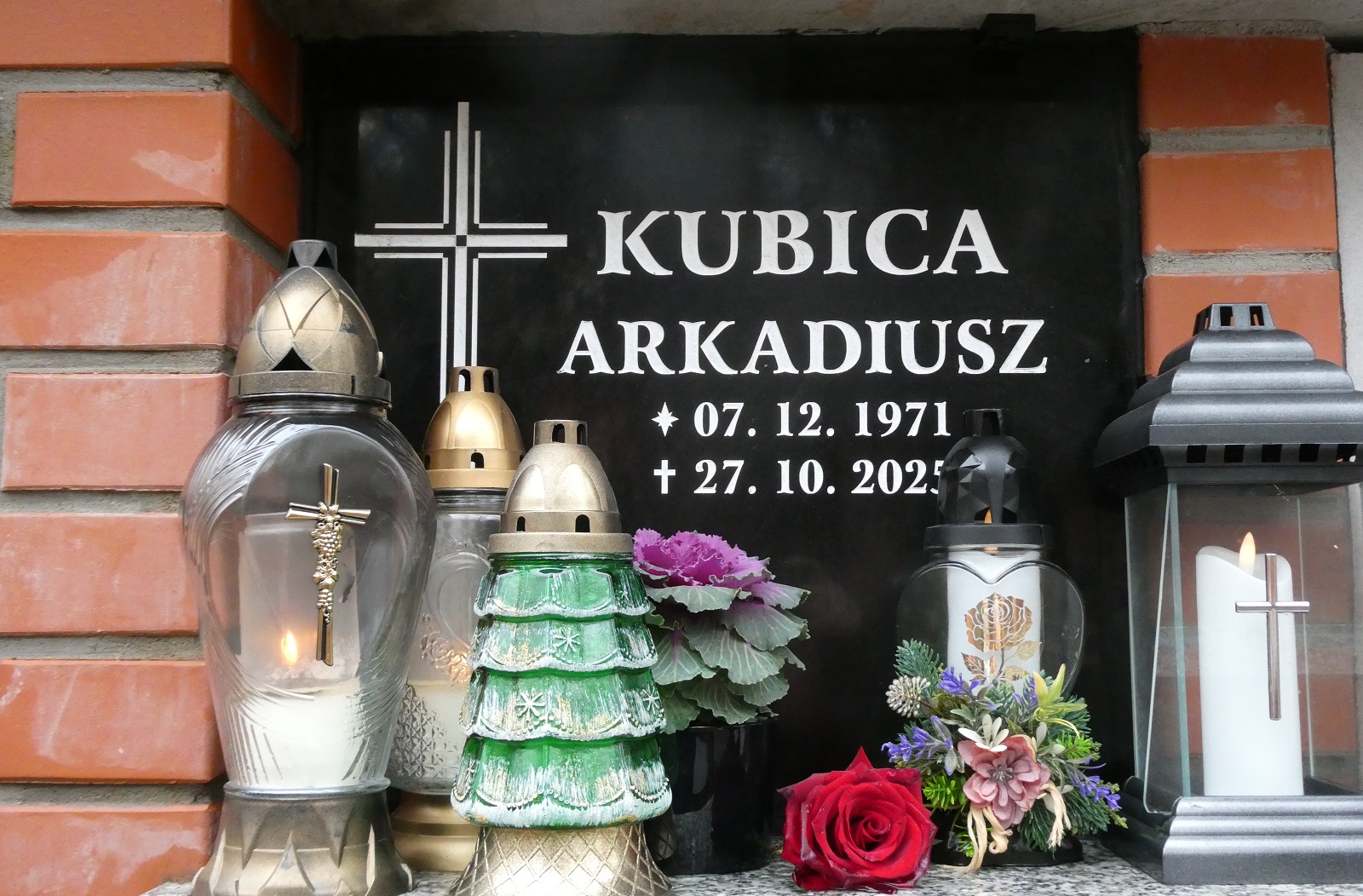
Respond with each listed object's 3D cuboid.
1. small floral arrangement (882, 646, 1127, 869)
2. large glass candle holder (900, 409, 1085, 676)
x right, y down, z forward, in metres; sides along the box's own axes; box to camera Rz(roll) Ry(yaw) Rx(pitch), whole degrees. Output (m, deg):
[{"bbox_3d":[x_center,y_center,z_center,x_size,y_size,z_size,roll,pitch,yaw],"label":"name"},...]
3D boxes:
[{"bbox_3d":[0.182,0.173,0.888,0.138,0.128,0.088,0,-5,0],"label":"small floral arrangement"},{"bbox_3d":[0.188,0.110,0.952,0.114,0.265,0.092,0,-5,0],"label":"large glass candle holder"}]

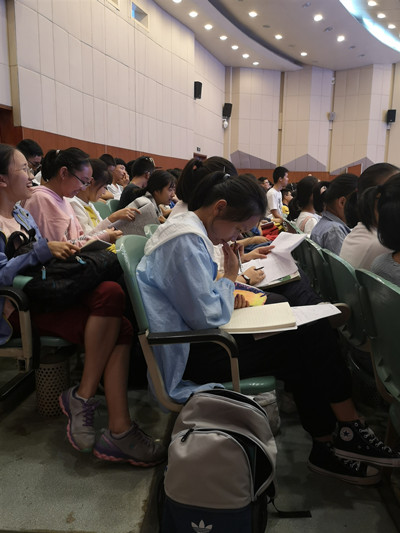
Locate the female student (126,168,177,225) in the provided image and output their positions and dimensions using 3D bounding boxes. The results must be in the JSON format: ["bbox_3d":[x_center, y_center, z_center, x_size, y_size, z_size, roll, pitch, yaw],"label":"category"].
[{"bbox_3d":[-0.319,-0.079,2.931,0.740,1.180,0.480,3,10,13],"label":"female student"}]

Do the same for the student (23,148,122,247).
[{"bbox_3d":[-0.531,0.057,2.021,0.720,1.220,0.500,3,10,13],"label":"student"}]

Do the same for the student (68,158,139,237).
[{"bbox_3d":[-0.460,0.002,2.397,0.720,1.200,0.480,3,10,13],"label":"student"}]

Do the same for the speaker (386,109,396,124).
[{"bbox_3d":[9.193,-7.208,19.982,0.380,0.610,0.320,2,16,8],"label":"speaker"}]

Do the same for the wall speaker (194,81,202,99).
[{"bbox_3d":[-0.067,-6.898,16.315,0.290,0.620,0.350,13,14,26],"label":"wall speaker"}]

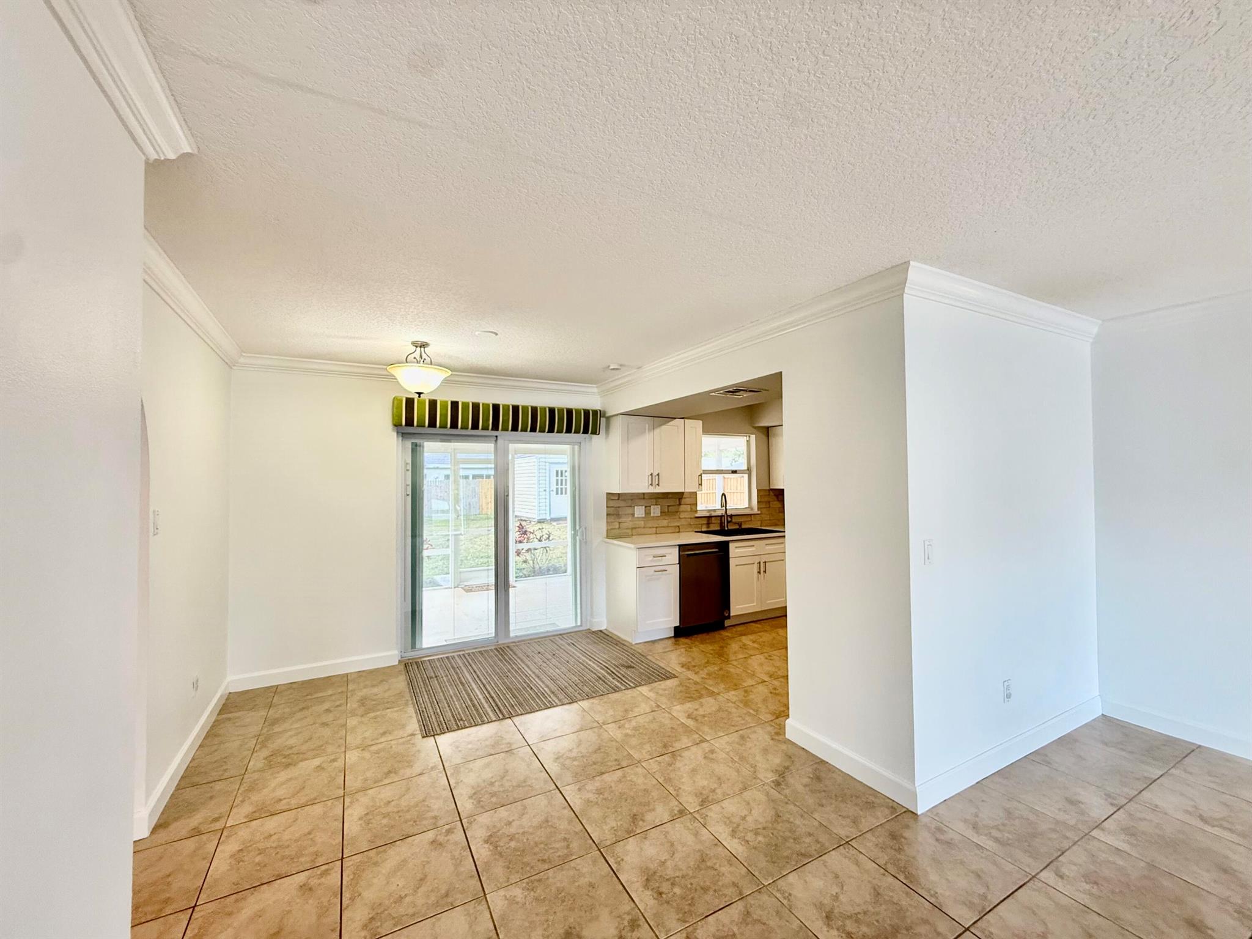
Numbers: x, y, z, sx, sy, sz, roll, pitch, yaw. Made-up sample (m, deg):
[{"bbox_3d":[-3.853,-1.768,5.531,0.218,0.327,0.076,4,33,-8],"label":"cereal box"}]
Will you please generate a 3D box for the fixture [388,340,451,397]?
[{"bbox_3d":[-1.385,-0.674,3.413,0.420,0.374,0.420,0,-1,-29],"label":"fixture"}]

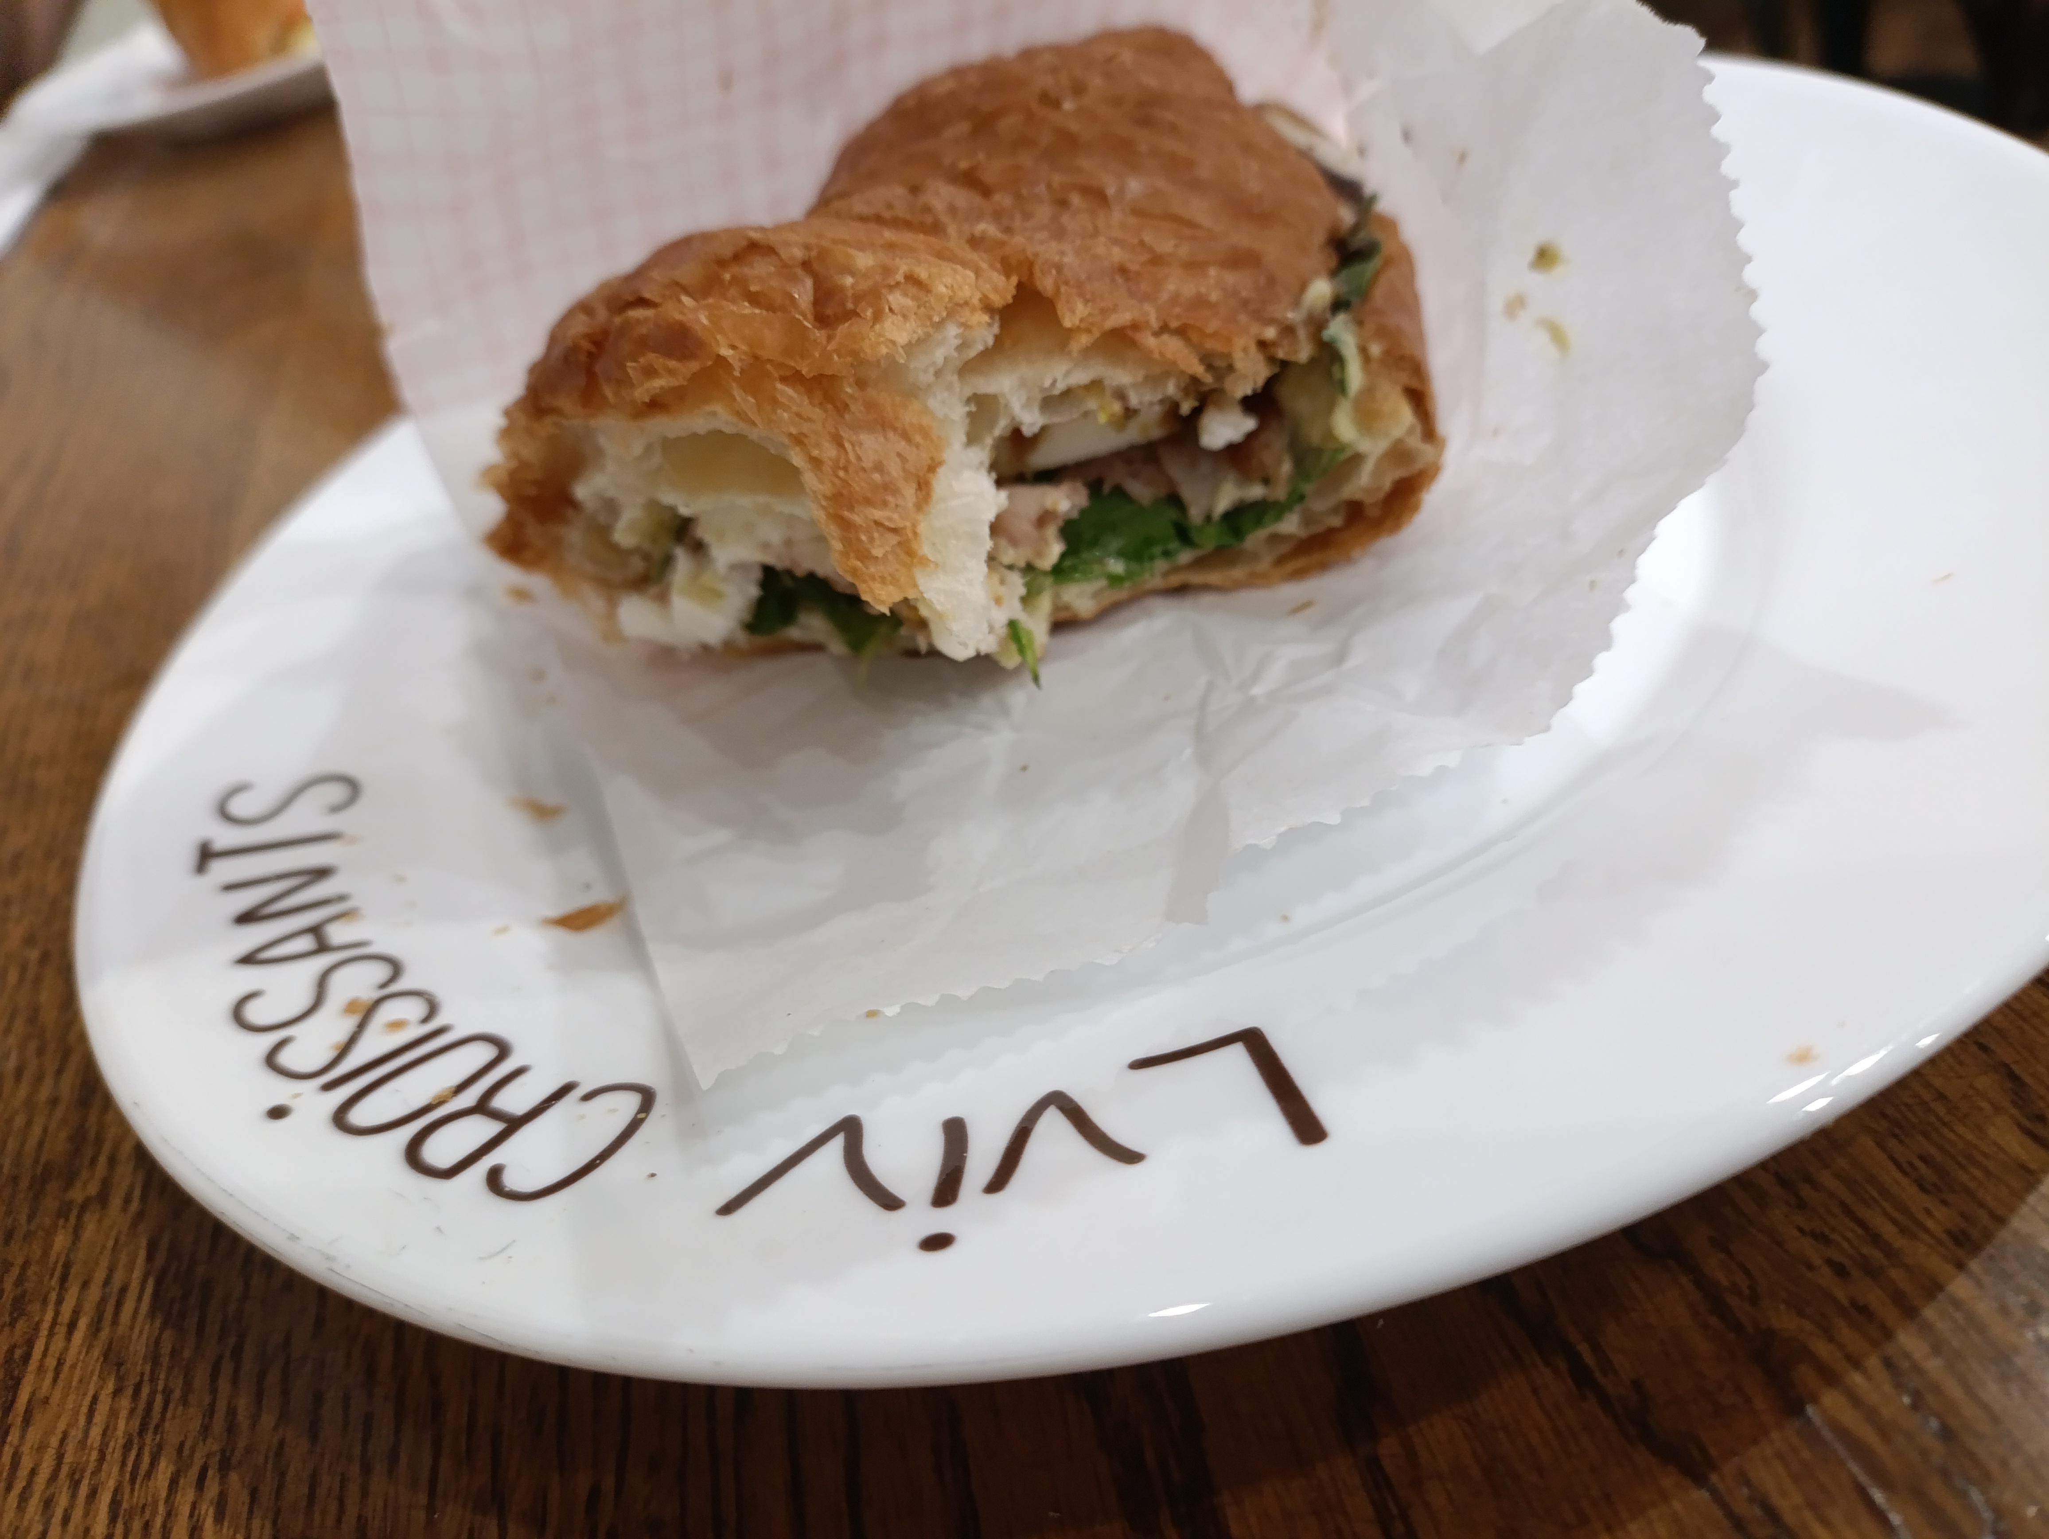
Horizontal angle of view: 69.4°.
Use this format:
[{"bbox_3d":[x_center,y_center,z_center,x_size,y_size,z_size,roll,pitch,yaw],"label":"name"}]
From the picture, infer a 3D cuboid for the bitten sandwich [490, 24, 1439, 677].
[{"bbox_3d":[-0.010,-0.065,0.215,0.127,0.051,0.088,-7,41,14],"label":"bitten sandwich"}]

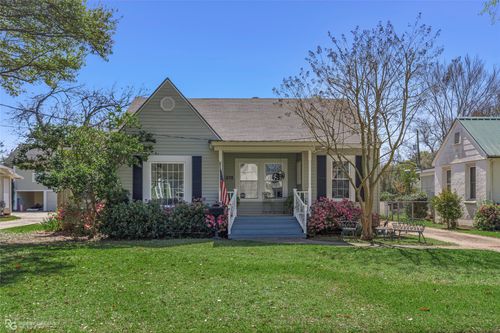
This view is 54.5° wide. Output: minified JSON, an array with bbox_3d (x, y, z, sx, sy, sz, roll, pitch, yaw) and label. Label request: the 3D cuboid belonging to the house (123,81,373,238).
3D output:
[{"bbox_3d":[-0.100,-0.200,21.800,10.000,6.050,9.200,0,-2,-2],"label":"house"}]

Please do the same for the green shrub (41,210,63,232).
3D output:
[{"bbox_3d":[-8.579,2.377,21.000,0.950,0.950,0.900,0,-2,0],"label":"green shrub"}]

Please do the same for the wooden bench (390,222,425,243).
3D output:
[{"bbox_3d":[5.367,2.228,16.400,0.550,0.700,1.300,2,-3,-44],"label":"wooden bench"}]

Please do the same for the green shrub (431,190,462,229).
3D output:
[{"bbox_3d":[9.301,2.035,23.000,1.500,1.800,1.450,0,-2,0],"label":"green shrub"}]

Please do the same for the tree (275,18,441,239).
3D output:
[{"bbox_3d":[3.783,-1.337,17.100,5.800,7.700,5.500,0,-2,0],"label":"tree"}]

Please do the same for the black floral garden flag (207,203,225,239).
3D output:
[{"bbox_3d":[-1.186,1.856,16.700,0.570,1.200,0.150,0,-2,0],"label":"black floral garden flag"}]

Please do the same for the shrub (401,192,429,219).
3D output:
[{"bbox_3d":[11.172,2.683,33.000,1.900,1.800,1.800,0,-2,0],"label":"shrub"}]

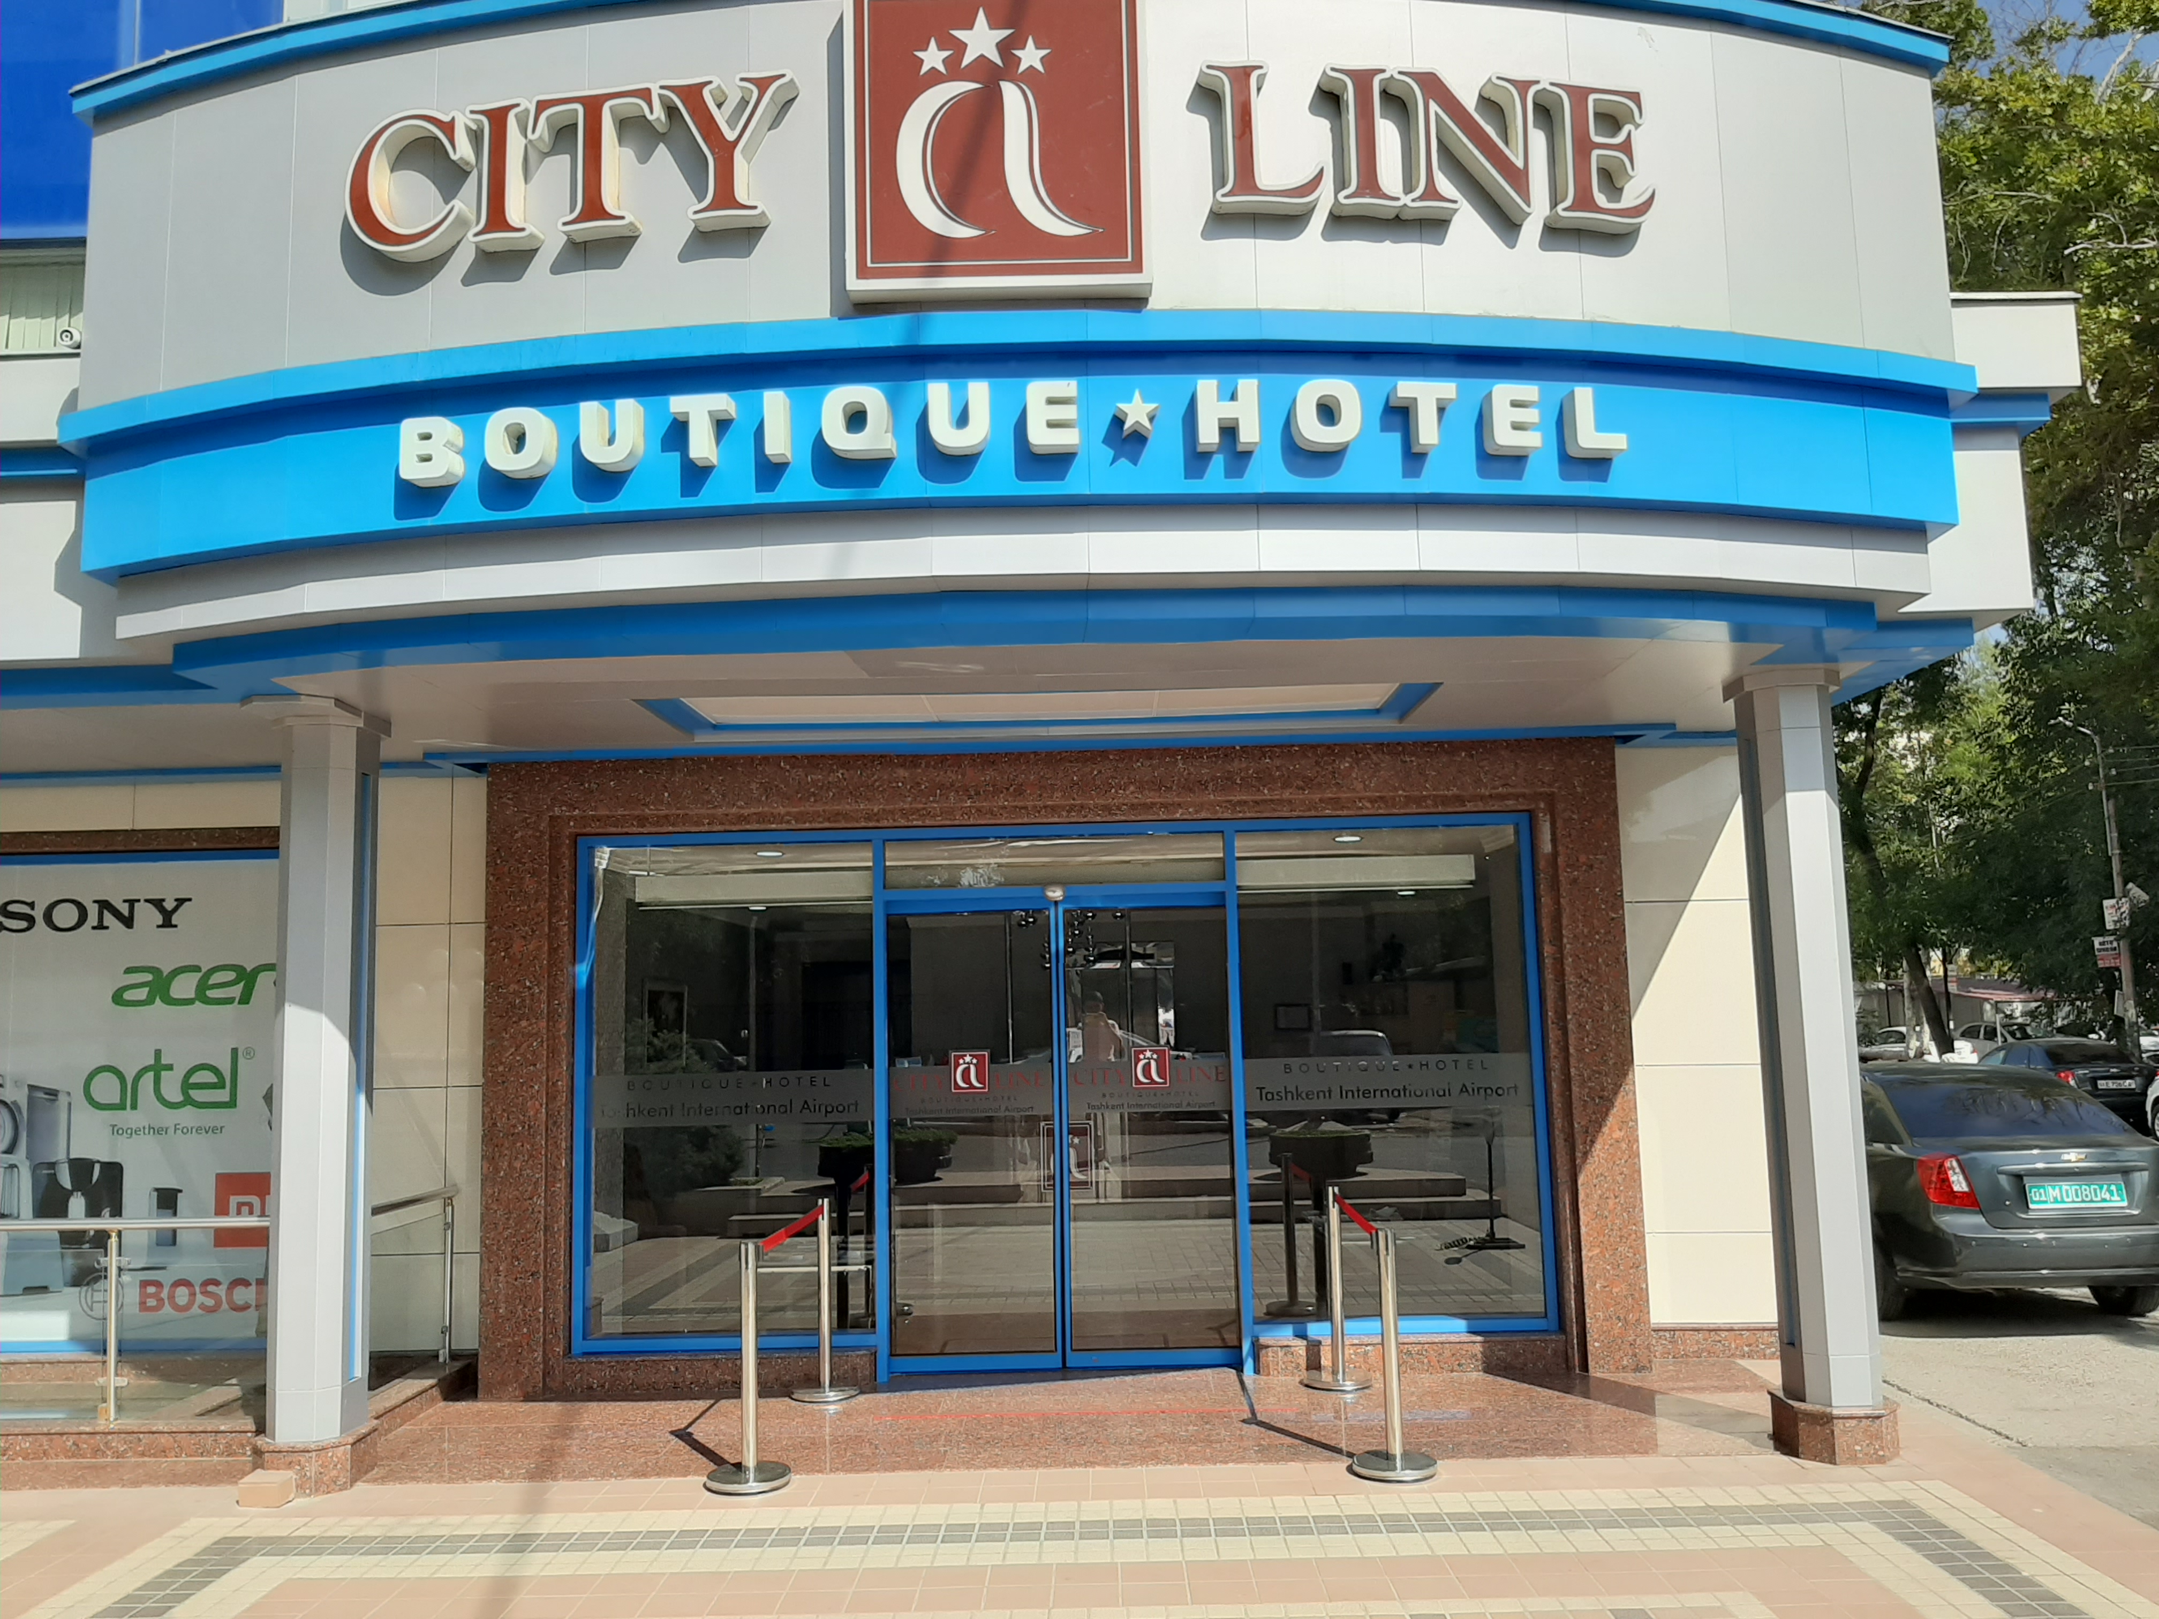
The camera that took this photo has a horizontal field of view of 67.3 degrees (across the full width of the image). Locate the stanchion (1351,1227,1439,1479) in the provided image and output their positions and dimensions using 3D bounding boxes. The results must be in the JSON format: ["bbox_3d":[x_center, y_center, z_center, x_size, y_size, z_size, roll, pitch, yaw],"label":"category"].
[{"bbox_3d":[1.201,2.090,6.295,0.330,0.910,0.330,-2,-6,1],"label":"stanchion"}]

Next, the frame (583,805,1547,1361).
[{"bbox_3d":[-0.100,1.442,8.162,4.840,2.720,0.170,-2,-6,1],"label":"frame"}]

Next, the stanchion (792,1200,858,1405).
[{"bbox_3d":[-1.223,2.344,7.789,0.330,0.910,0.330,-2,-6,1],"label":"stanchion"}]

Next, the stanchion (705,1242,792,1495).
[{"bbox_3d":[-1.300,2.175,6.375,0.330,0.910,0.330,-2,-6,1],"label":"stanchion"}]

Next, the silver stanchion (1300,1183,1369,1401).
[{"bbox_3d":[1.208,2.272,7.745,0.330,0.910,0.330,-2,-6,1],"label":"silver stanchion"}]

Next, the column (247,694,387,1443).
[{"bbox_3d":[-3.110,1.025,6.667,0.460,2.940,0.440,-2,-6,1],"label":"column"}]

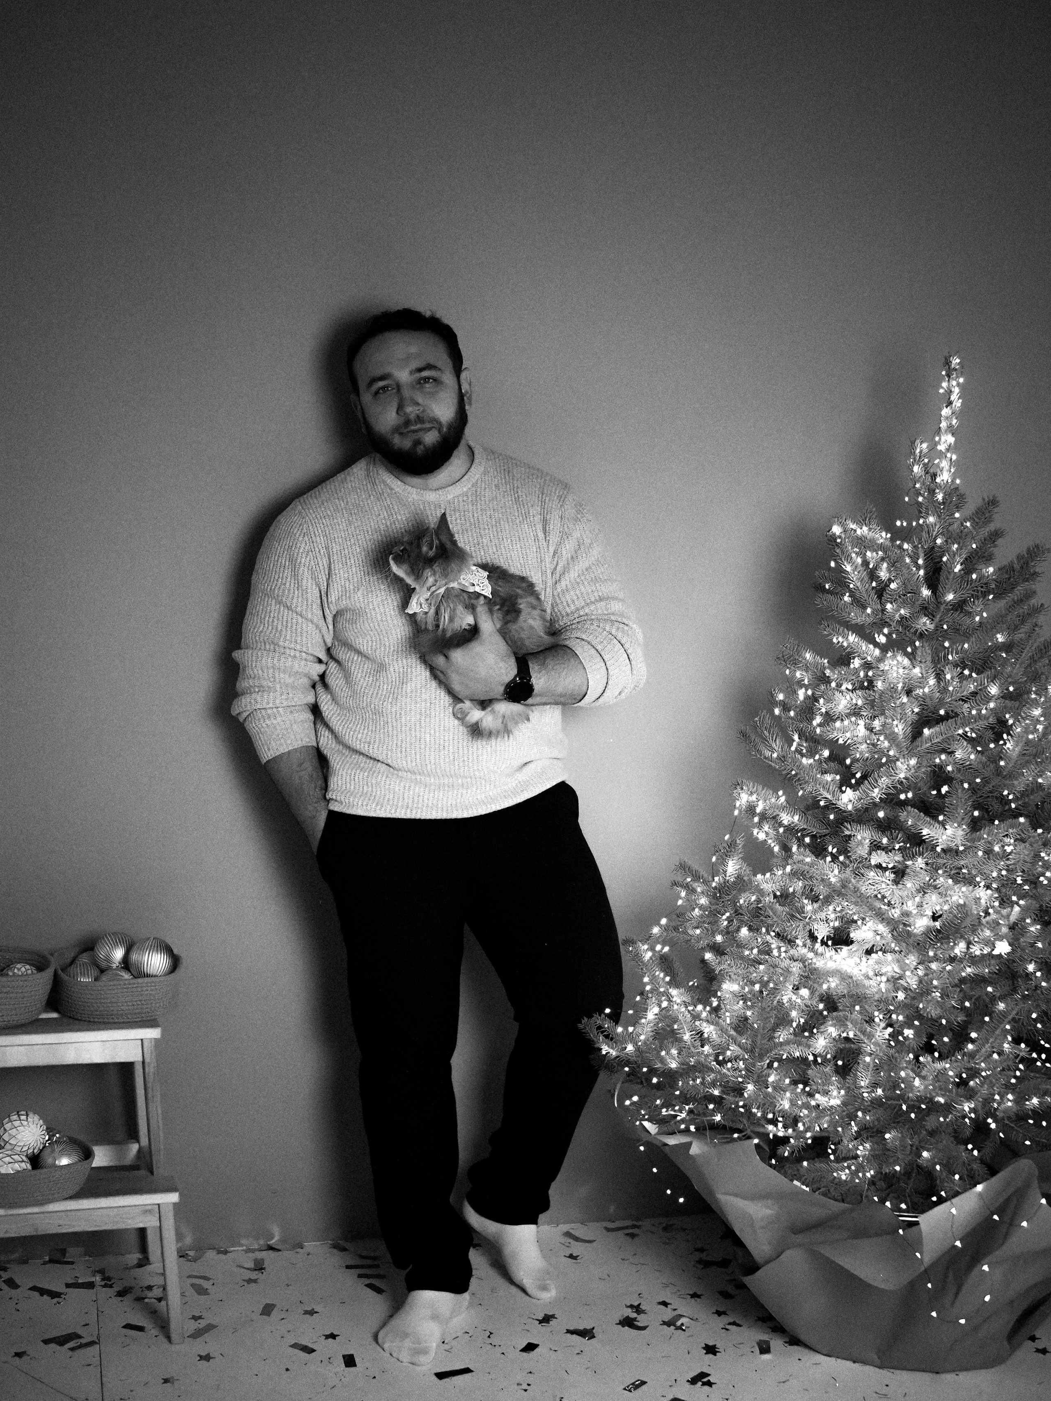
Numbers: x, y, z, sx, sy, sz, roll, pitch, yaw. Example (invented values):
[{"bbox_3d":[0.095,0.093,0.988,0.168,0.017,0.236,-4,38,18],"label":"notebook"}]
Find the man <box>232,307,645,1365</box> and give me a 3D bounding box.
[{"bbox_3d":[-0.148,0.191,3.396,0.710,1.700,0.500,0,7,-4],"label":"man"}]

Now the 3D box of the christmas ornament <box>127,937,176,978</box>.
[{"bbox_3d":[-0.638,0.445,3.460,0.081,0.084,0.081,0,7,0],"label":"christmas ornament"}]

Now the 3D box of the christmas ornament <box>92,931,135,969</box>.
[{"bbox_3d":[-0.709,0.433,3.490,0.070,0.070,0.074,-13,45,-13],"label":"christmas ornament"}]

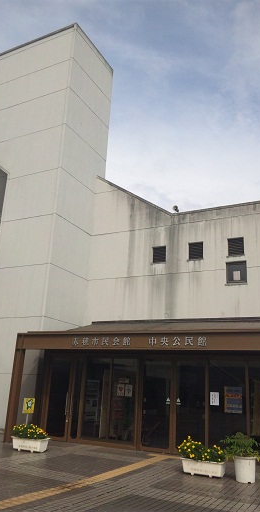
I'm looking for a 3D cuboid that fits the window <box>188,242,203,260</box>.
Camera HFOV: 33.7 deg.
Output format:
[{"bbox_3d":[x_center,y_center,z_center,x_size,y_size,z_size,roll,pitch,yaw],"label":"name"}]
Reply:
[{"bbox_3d":[2.310,-0.172,14.907,0.552,0.699,0.110,-6,-19,27],"label":"window"}]

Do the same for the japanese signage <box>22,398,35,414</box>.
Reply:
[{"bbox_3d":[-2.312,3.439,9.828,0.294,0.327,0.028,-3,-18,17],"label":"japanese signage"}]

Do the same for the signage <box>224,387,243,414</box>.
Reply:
[{"bbox_3d":[2.409,3.356,9.992,0.414,0.584,0.028,-6,-19,27],"label":"signage"}]

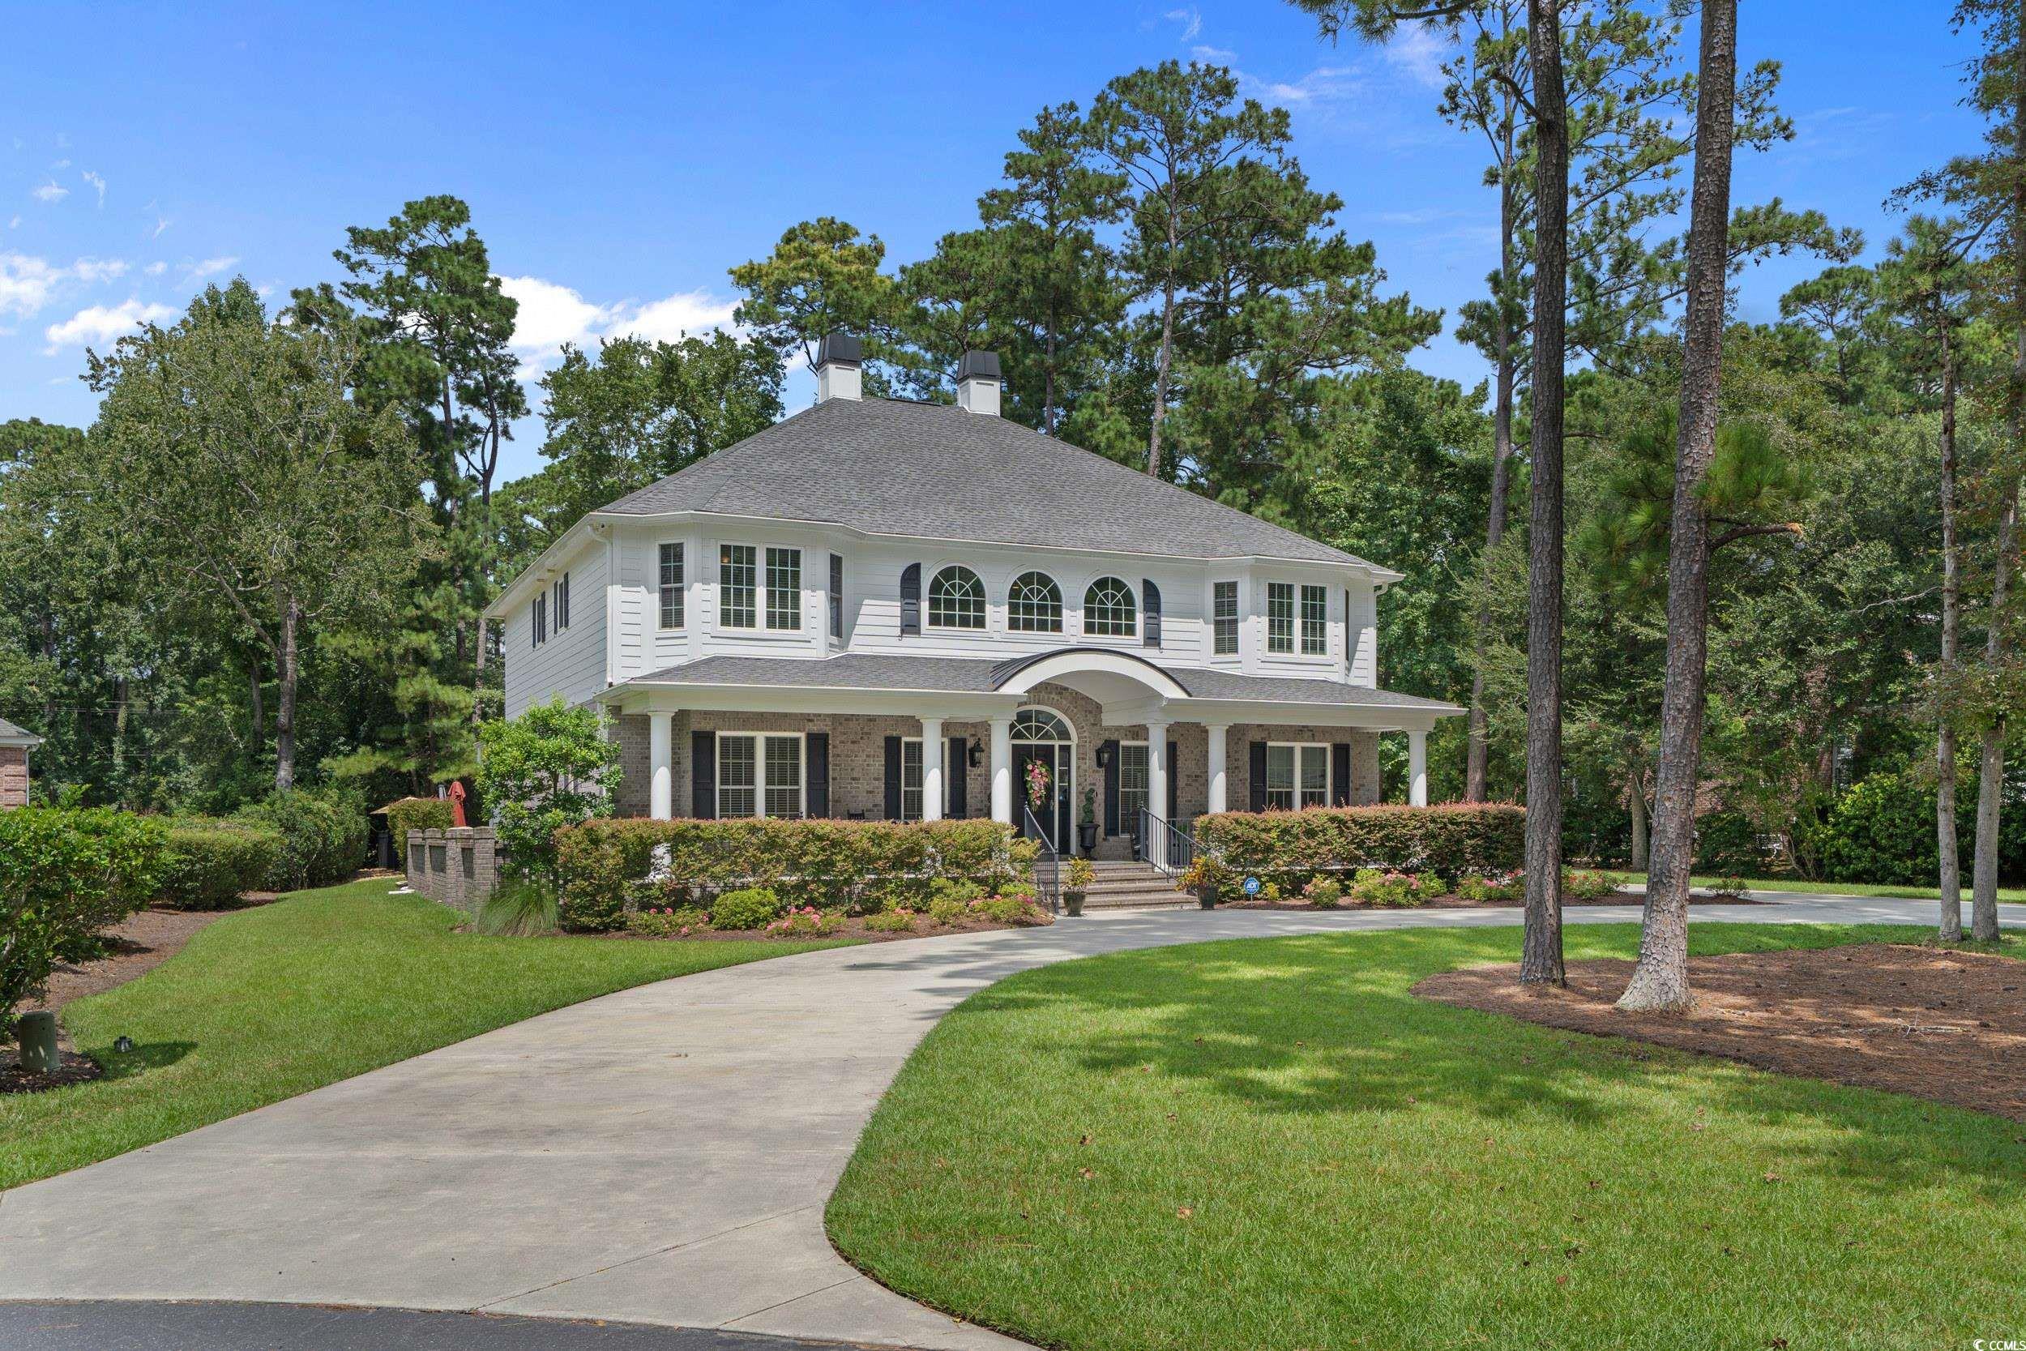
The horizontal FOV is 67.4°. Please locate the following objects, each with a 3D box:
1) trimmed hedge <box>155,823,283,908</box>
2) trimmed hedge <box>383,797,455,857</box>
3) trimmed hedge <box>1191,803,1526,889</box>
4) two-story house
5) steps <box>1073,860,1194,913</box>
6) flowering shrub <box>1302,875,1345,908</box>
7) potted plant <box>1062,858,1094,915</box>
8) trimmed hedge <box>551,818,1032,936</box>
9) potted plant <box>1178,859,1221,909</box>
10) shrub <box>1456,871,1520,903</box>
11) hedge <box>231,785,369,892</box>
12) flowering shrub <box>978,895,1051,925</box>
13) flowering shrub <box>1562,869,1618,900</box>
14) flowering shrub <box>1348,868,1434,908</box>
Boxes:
[{"bbox_3d":[-14.050,3.340,27.000,1.800,1.430,2.600,1,-3,-15],"label":"trimmed hedge"},{"bbox_3d":[-14.416,4.044,37.000,1.800,2.100,1.600,2,-4,-26],"label":"trimmed hedge"},{"bbox_3d":[6.450,3.170,27.500,7.100,1.520,1.150,1,-3,-24],"label":"trimmed hedge"},{"bbox_3d":[-1.700,-1.500,32.400,16.400,12.000,14.300,2,-4,-26],"label":"two-story house"},{"bbox_3d":[1.680,3.530,25.500,2.400,0.800,1.350,1,-3,-24],"label":"steps"},{"bbox_3d":[5.391,3.765,26.400,0.720,0.580,0.660,0,-4,0],"label":"flowering shrub"},{"bbox_3d":[1.055,3.390,24.400,0.480,0.940,0.480,0,-3,0],"label":"potted plant"},{"bbox_3d":[-3.180,2.950,23.000,7.100,1.500,1.050,2,-4,-26],"label":"trimmed hedge"},{"bbox_3d":[3.196,3.572,26.000,0.680,0.840,0.640,0,-4,0],"label":"potted plant"},{"bbox_3d":[8.700,3.849,27.700,1.200,0.580,0.950,2,-4,-26],"label":"shrub"},{"bbox_3d":[-15.300,3.470,32.500,2.300,2.050,3.400,1,-3,-15],"label":"hedge"},{"bbox_3d":[0.000,3.590,23.300,1.000,0.430,0.800,1,-3,-24],"label":"flowering shrub"},{"bbox_3d":[10.612,3.876,28.100,1.100,0.580,0.950,2,-4,-26],"label":"flowering shrub"},{"bbox_3d":[6.580,3.700,26.500,1.300,0.640,0.950,1,-3,-24],"label":"flowering shrub"}]

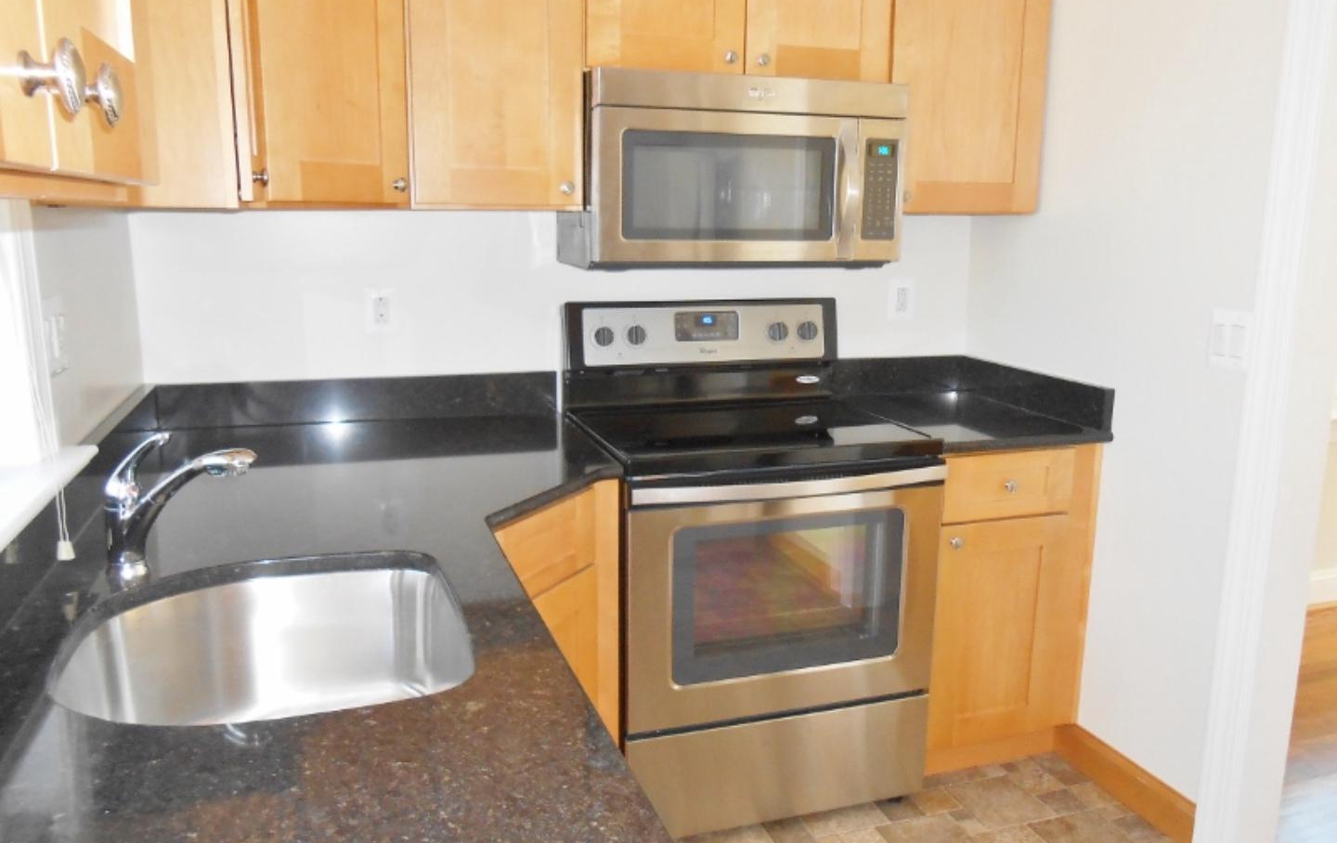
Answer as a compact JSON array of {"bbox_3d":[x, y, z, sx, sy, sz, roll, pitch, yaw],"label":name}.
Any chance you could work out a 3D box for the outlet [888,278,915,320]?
[{"bbox_3d":[0.680,-0.353,2.915,0.078,0.117,0.009,-3,11,-18],"label":"outlet"}]

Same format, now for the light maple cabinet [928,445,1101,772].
[{"bbox_3d":[0.764,0.438,2.773,0.472,0.877,0.608,-3,11,-18],"label":"light maple cabinet"}]

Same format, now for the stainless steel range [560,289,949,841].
[{"bbox_3d":[0.180,0.317,2.523,0.760,1.199,0.665,-3,11,-18],"label":"stainless steel range"}]

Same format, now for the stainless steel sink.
[{"bbox_3d":[-0.478,0.359,1.227,0.455,0.215,0.530,-3,11,-18],"label":"stainless steel sink"}]

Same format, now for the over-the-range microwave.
[{"bbox_3d":[0.136,-0.595,2.455,0.758,0.420,0.439,-3,11,-18],"label":"over-the-range microwave"}]

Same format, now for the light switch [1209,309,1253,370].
[{"bbox_3d":[1.185,-0.171,2.125,0.009,0.122,0.102,-3,11,-18],"label":"light switch"}]

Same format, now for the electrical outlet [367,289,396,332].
[{"bbox_3d":[-0.706,-0.272,2.472,0.071,0.113,0.009,-3,11,-18],"label":"electrical outlet"}]

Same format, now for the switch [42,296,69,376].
[{"bbox_3d":[-0.969,-0.137,1.593,0.009,0.119,0.114,-3,11,-18],"label":"switch"}]

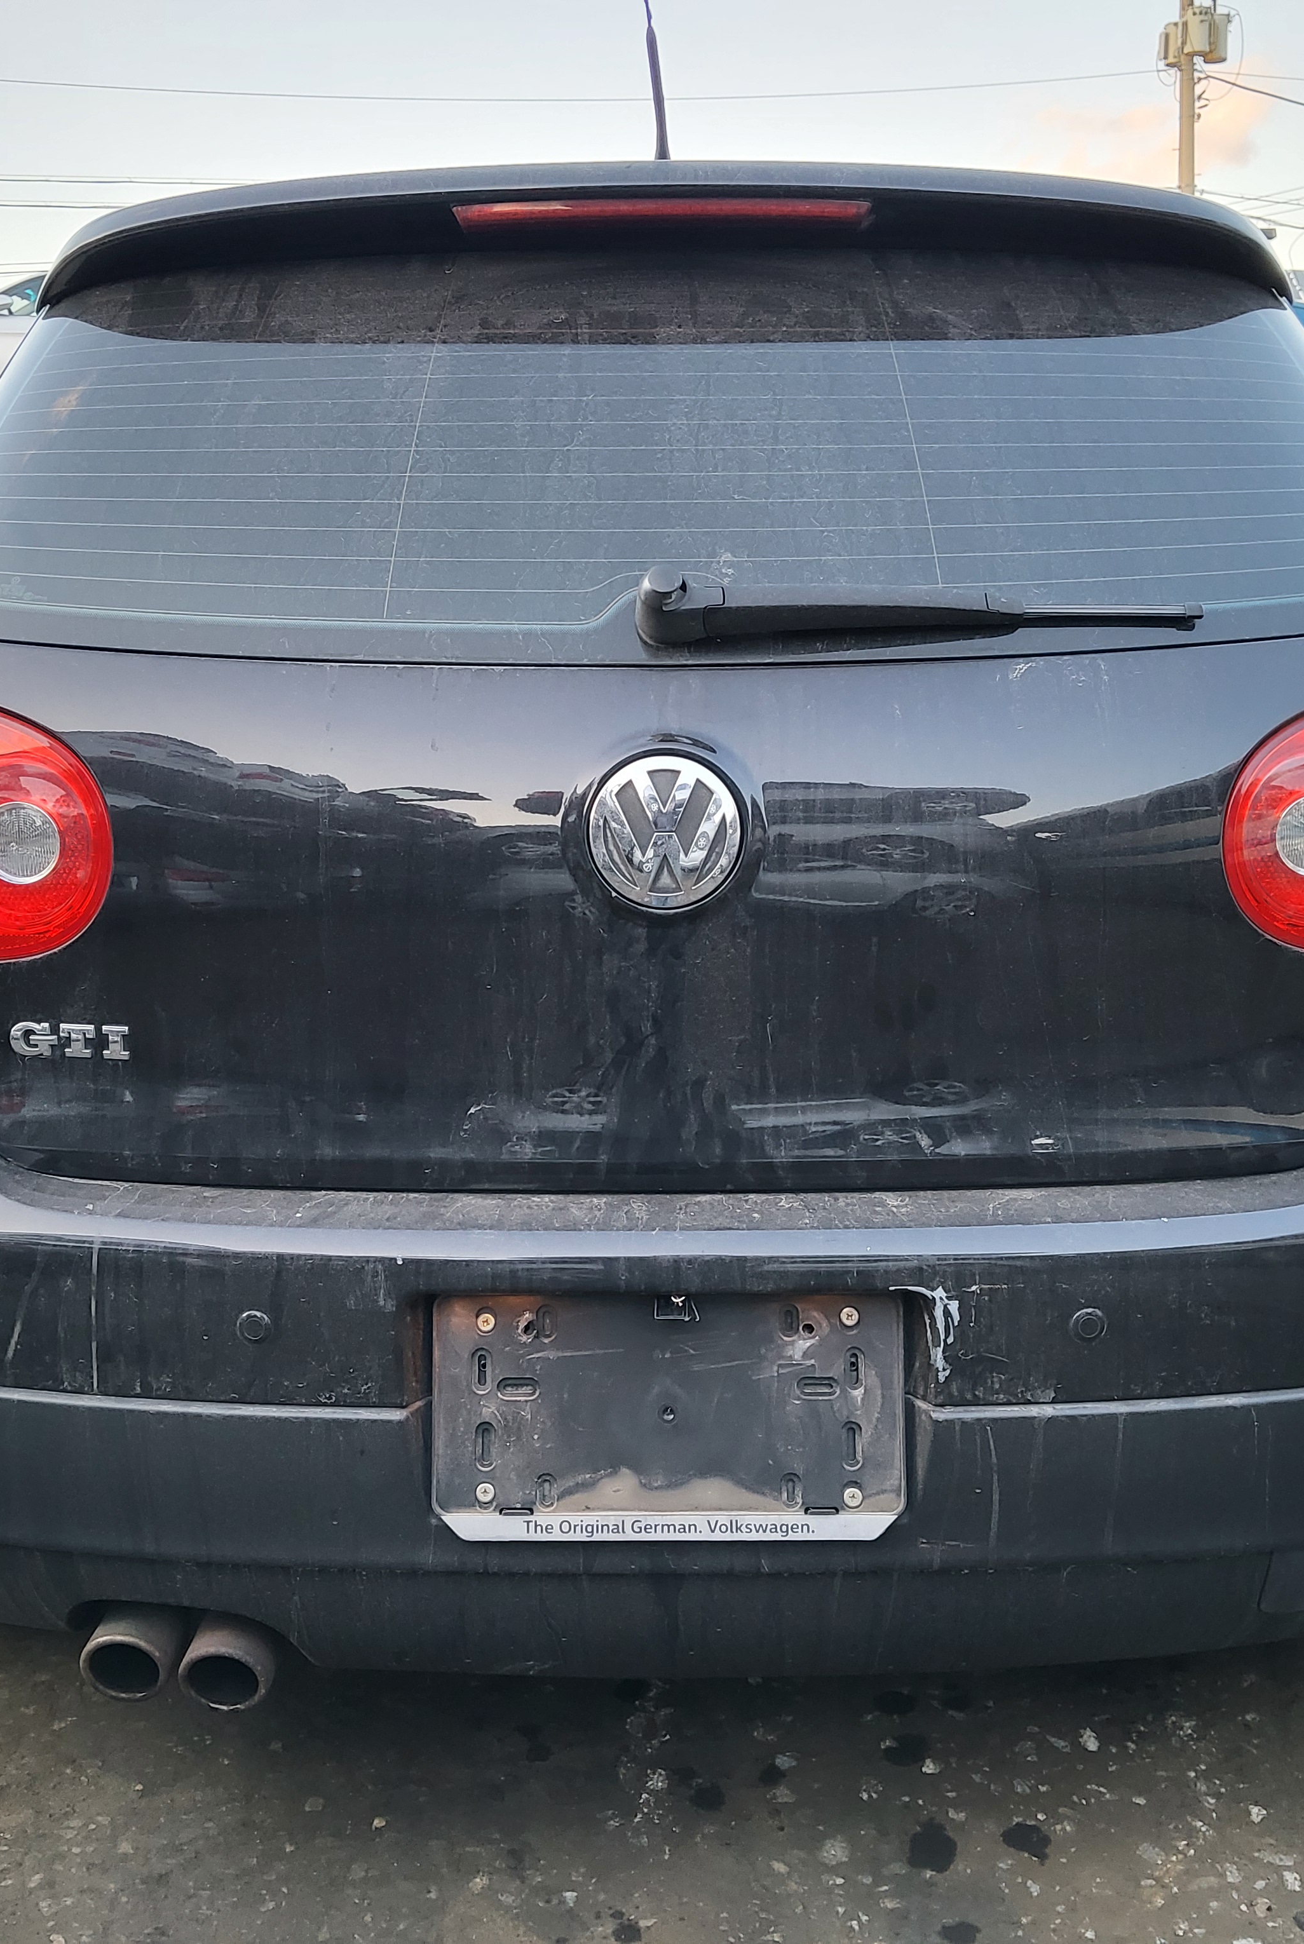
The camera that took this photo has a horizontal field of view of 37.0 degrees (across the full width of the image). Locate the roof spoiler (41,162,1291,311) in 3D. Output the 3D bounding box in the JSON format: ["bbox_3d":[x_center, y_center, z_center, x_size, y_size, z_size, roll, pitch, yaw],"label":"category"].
[{"bbox_3d":[0.012,-0.621,1.621,1.120,0.130,0.270,0,11,0],"label":"roof spoiler"}]

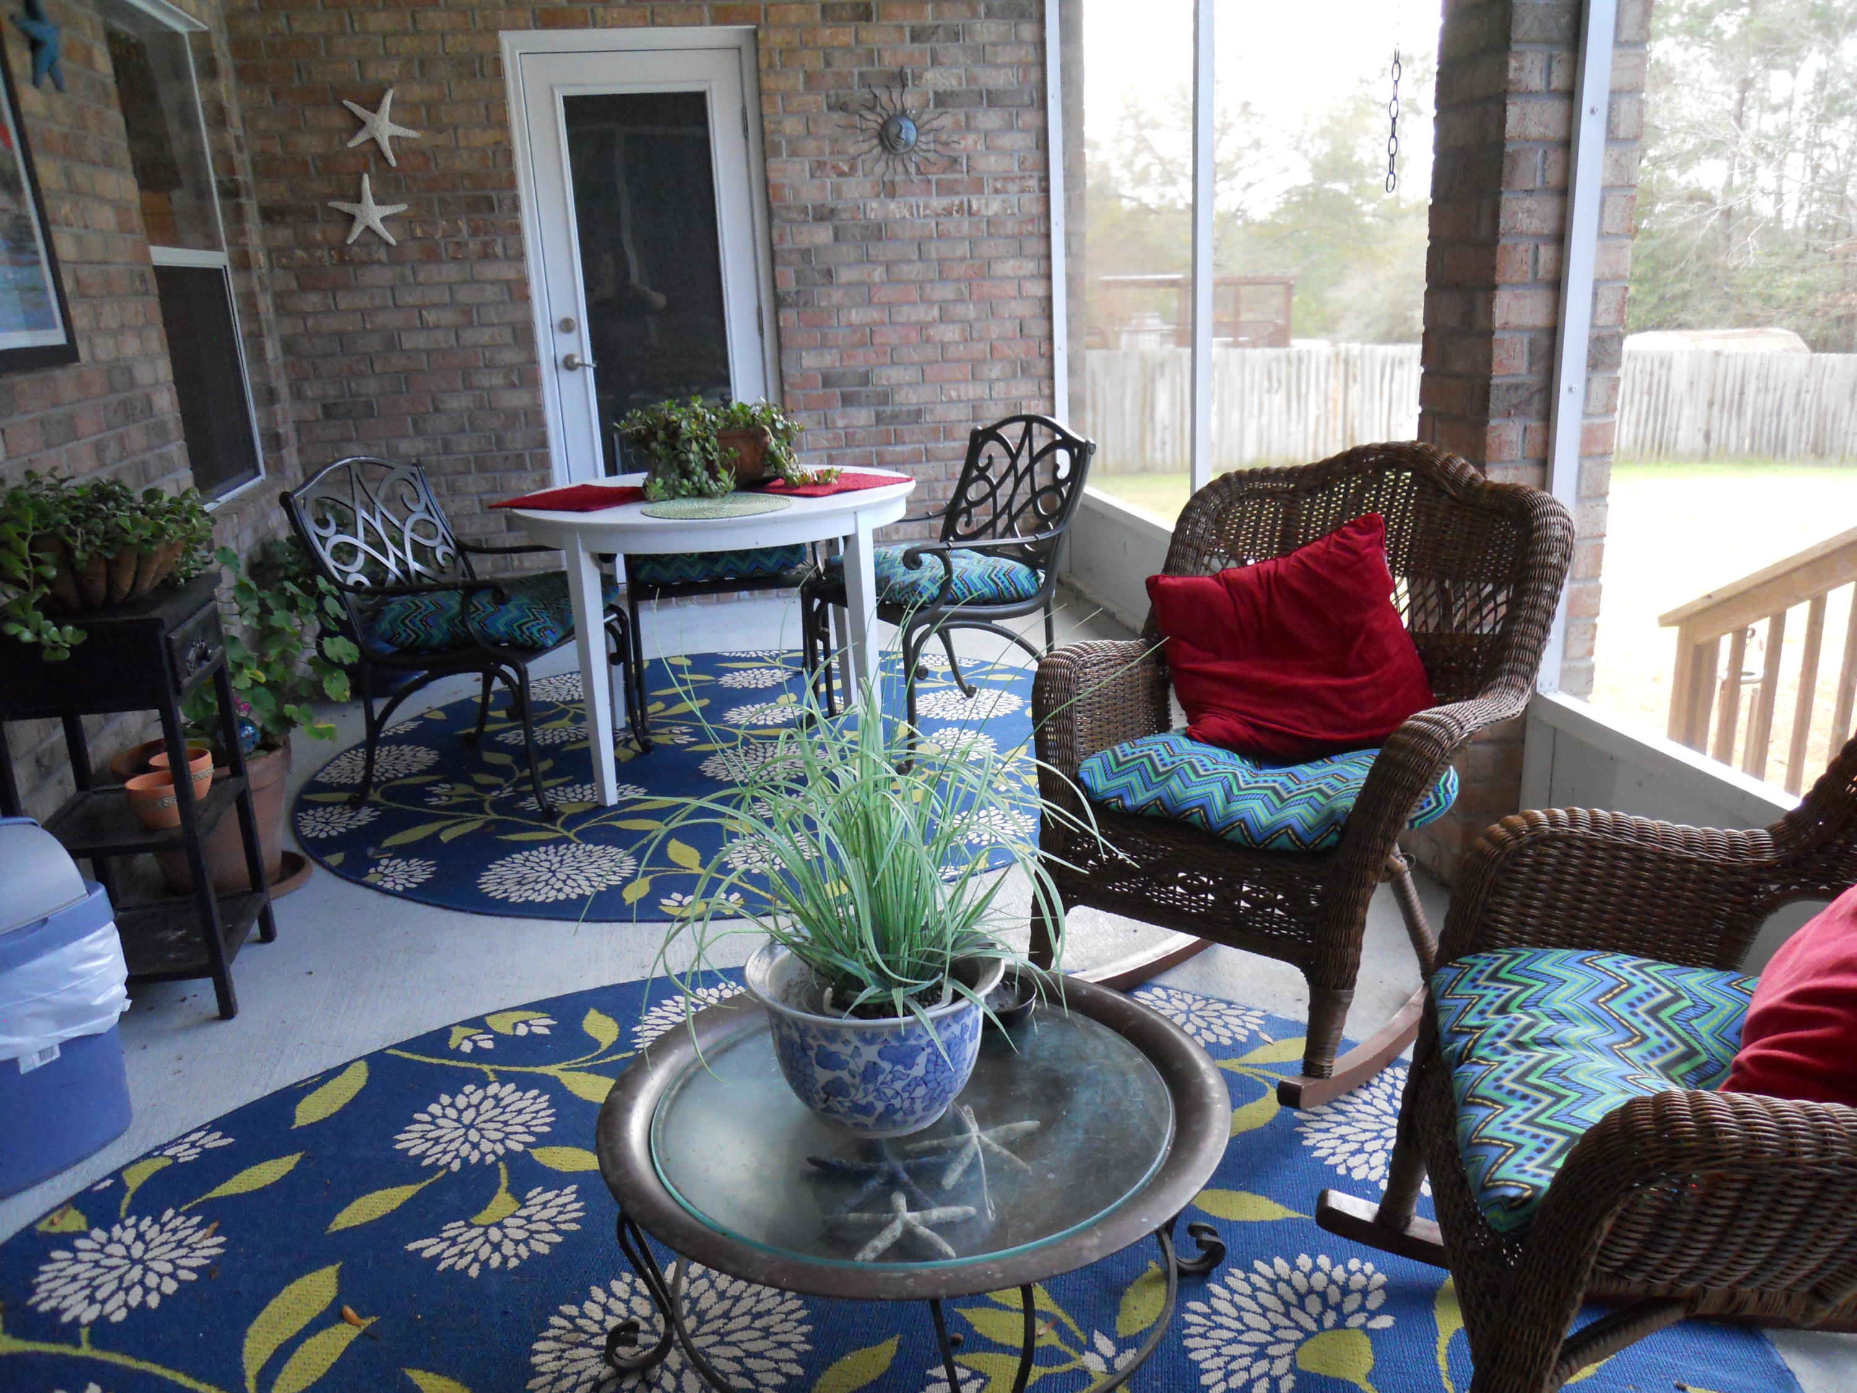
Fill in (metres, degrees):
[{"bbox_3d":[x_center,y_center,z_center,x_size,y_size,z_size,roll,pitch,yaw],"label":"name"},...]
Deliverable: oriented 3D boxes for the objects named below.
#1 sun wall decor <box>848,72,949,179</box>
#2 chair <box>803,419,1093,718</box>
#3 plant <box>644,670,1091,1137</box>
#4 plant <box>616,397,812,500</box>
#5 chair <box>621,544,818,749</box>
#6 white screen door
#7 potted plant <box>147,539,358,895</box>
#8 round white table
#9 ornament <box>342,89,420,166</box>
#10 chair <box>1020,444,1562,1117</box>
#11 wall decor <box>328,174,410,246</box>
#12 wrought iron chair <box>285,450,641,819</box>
[{"bbox_3d":[-0.110,-2.188,5.834,0.450,0.450,0.050,-5,16,-8],"label":"sun wall decor"},{"bbox_3d":[0.033,-0.321,4.200,0.670,0.870,0.600,-11,17,-28],"label":"chair"},{"bbox_3d":[-0.056,0.192,1.541,0.470,0.470,0.450,-5,16,-8],"label":"plant"},{"bbox_3d":[-0.580,-0.692,4.080,0.530,0.245,0.420,-5,16,-8],"label":"plant"},{"bbox_3d":[-0.645,-0.406,4.632,0.600,0.870,0.670,-6,16,-11],"label":"chair"},{"bbox_3d":[-1.063,-1.463,5.911,0.950,2.150,0.100,-5,16,-8],"label":"white screen door"},{"bbox_3d":[-1.570,0.033,3.431,0.540,0.750,0.520,-5,16,-8],"label":"potted plant"},{"bbox_3d":[-0.544,-0.192,4.098,1.085,0.730,1.085,-3,15,1],"label":"round white table"},{"bbox_3d":[-2.014,-2.098,5.542,0.268,0.270,0.040,-5,16,-8],"label":"ornament"},{"bbox_3d":[0.617,0.073,2.542,0.710,0.930,0.800,12,21,42],"label":"chair"},{"bbox_3d":[-2.090,-1.813,5.604,0.284,0.260,0.040,-5,16,-8],"label":"wall decor"},{"bbox_3d":[-1.194,-0.201,3.984,0.670,0.870,0.600,1,16,15],"label":"wrought iron chair"}]

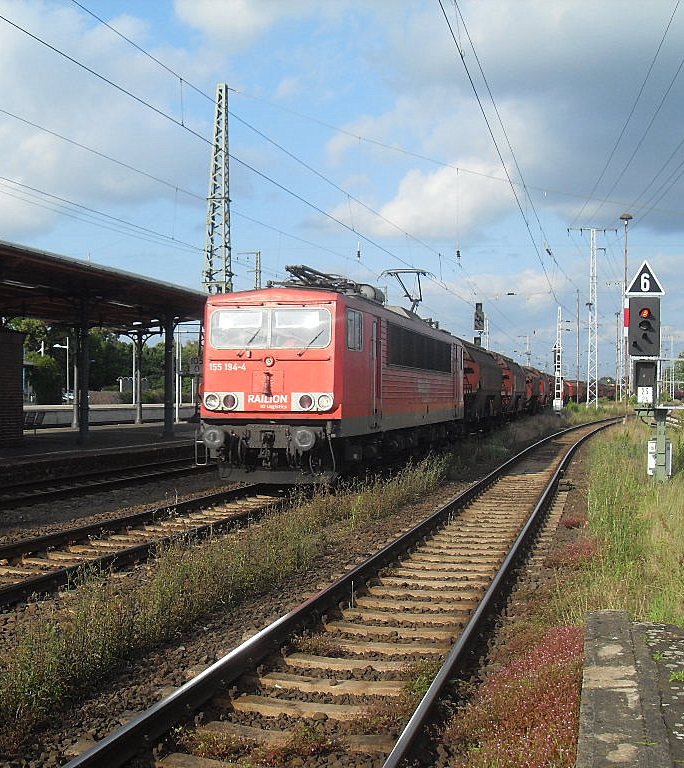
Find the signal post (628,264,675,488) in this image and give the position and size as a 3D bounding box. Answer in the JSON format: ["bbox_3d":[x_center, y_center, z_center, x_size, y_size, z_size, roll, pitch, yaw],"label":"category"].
[{"bbox_3d":[6.606,-0.245,21.400,1.000,4.700,0.650,0,-1,10],"label":"signal post"}]

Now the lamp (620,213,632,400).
[{"bbox_3d":[16.435,-3.546,58.000,0.720,12.500,0.720,0,-1,0],"label":"lamp"}]

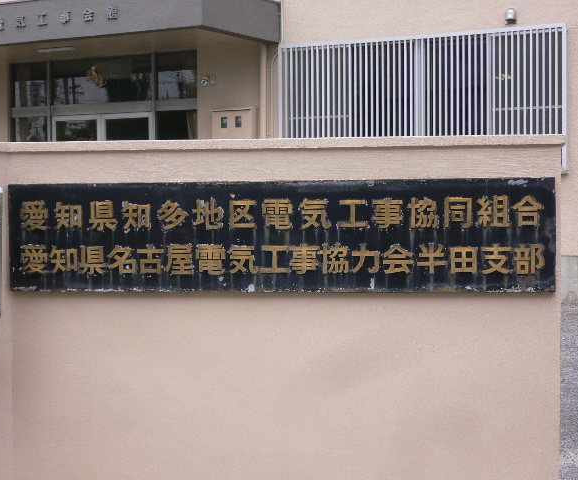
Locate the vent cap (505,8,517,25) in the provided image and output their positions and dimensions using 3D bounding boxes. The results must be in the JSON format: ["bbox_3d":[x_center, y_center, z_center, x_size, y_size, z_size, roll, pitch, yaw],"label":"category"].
[{"bbox_3d":[2.484,-2.497,13.637,0.138,0.180,0.100,1,2,29],"label":"vent cap"}]

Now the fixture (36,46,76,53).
[{"bbox_3d":[-2.959,-2.417,15.503,0.600,0.045,0.110,1,2,29],"label":"fixture"}]

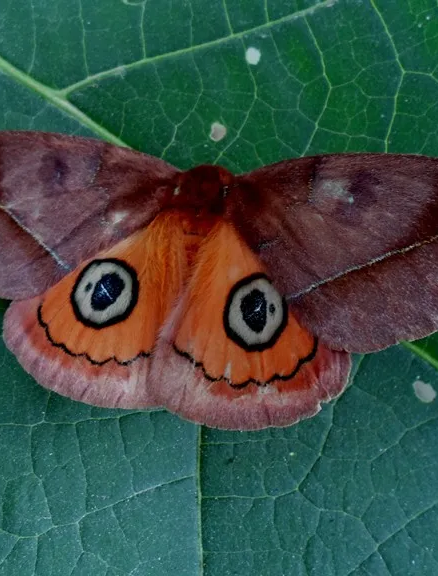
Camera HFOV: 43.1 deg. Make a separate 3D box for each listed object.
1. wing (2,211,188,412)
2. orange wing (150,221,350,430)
[{"bbox_3d":[-0.020,0.002,0.089,0.029,0.006,0.032,7,72,11],"label":"wing"},{"bbox_3d":[0.006,0.005,0.083,0.028,0.006,0.033,7,72,11],"label":"orange wing"}]

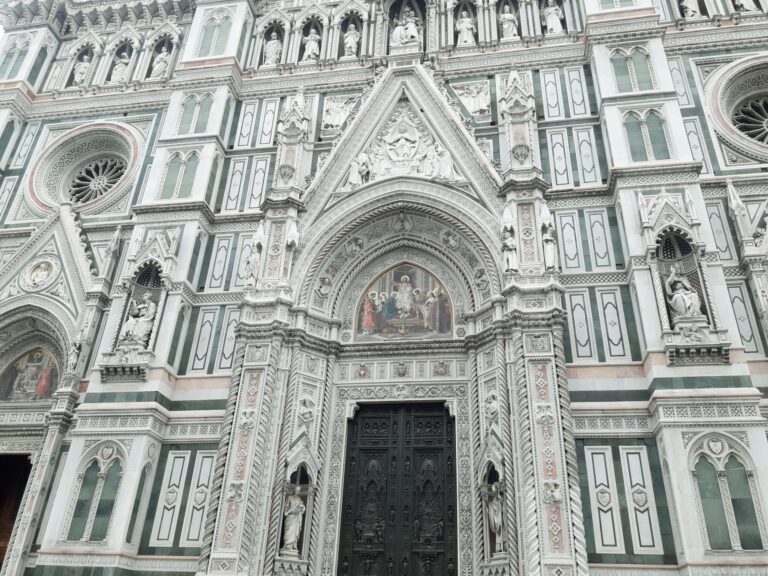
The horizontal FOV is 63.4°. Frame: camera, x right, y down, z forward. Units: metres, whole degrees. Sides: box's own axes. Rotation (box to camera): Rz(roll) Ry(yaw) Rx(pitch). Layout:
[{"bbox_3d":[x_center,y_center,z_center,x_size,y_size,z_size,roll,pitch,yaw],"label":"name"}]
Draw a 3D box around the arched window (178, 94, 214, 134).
[{"bbox_3d":[-8.539,-7.892,28.336,1.412,2.407,0.348,-3,-30,10],"label":"arched window"}]

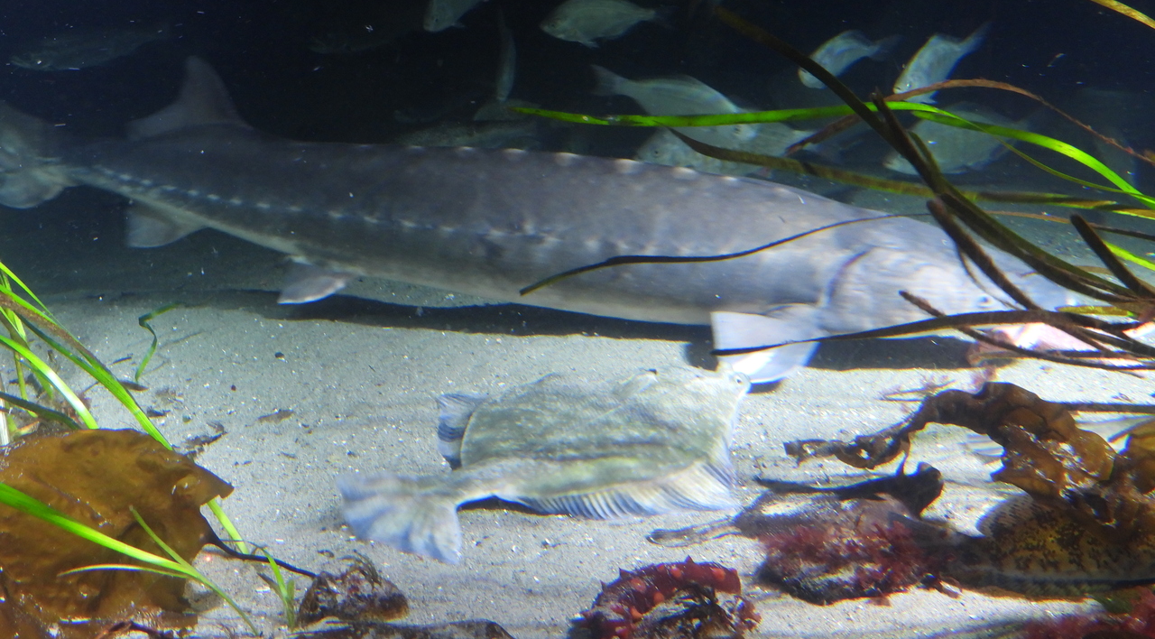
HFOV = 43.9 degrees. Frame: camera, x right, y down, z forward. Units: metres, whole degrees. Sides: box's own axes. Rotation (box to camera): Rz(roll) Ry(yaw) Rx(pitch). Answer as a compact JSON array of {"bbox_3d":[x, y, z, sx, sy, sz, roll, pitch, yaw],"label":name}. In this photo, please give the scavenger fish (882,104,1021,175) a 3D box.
[{"bbox_3d":[0.743,-0.356,2.850,0.265,0.120,0.050,-14,13,1],"label":"scavenger fish"}]

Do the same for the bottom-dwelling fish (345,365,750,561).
[{"bbox_3d":[-0.027,0.137,1.470,0.470,0.065,0.250,-13,23,-31],"label":"bottom-dwelling fish"}]

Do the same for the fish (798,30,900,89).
[{"bbox_3d":[0.524,-0.512,2.800,0.225,0.085,0.045,-28,22,-17],"label":"fish"}]

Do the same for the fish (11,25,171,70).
[{"bbox_3d":[-1.088,-0.607,3.200,0.350,0.080,0.055,-9,14,-4],"label":"fish"}]

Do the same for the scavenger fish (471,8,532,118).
[{"bbox_3d":[-0.156,-0.542,3.000,0.045,0.110,0.250,3,51,15],"label":"scavenger fish"}]

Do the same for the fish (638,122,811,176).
[{"bbox_3d":[0.262,-0.301,2.500,0.310,0.120,0.050,2,13,-4],"label":"fish"}]

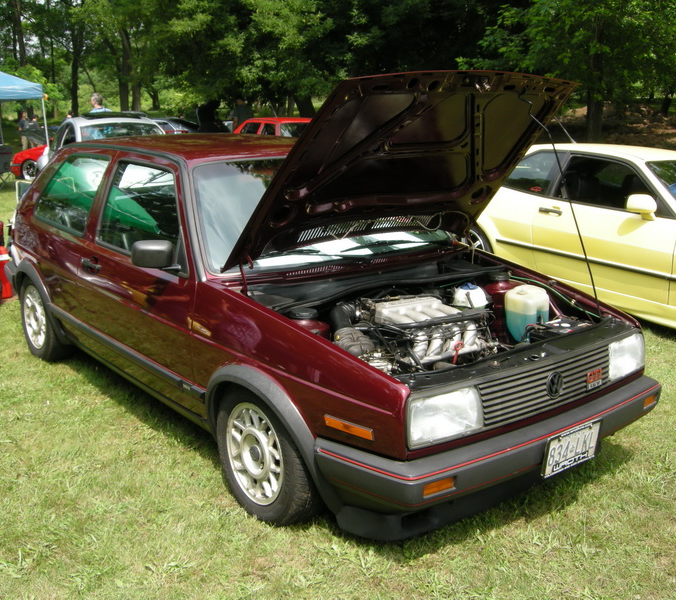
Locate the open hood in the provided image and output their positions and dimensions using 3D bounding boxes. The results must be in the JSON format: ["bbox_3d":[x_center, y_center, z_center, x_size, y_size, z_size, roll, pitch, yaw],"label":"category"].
[{"bbox_3d":[0.297,-0.545,3.489,1.420,1.000,0.120,-10,59,-37],"label":"open hood"}]

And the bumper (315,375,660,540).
[{"bbox_3d":[0.683,0.559,3.242,1.660,0.360,0.450,-10,18,-37],"label":"bumper"}]

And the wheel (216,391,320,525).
[{"bbox_3d":[-0.252,0.585,3.281,0.195,0.575,0.575,-10,18,-37],"label":"wheel"}]

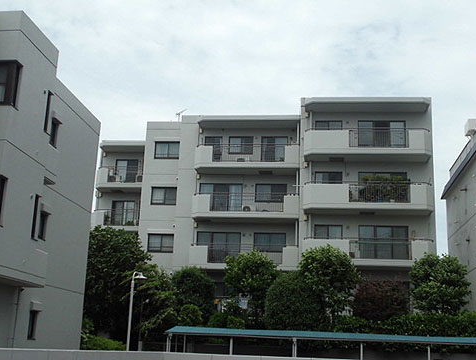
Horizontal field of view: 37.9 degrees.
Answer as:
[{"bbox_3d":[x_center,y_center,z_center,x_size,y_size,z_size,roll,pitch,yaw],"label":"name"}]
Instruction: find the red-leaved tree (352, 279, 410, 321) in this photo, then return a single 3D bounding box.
[{"bbox_3d":[6.312,5.465,30.726,2.440,2.010,2.080,1,-14,6],"label":"red-leaved tree"}]

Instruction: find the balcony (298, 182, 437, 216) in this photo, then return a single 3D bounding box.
[{"bbox_3d":[6.459,0.988,34.726,6.300,1.390,1.400,1,-14,6],"label":"balcony"}]

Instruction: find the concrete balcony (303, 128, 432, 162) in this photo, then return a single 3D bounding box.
[{"bbox_3d":[6.563,-1.756,35.429,6.300,1.360,1.400,1,-14,6],"label":"concrete balcony"}]

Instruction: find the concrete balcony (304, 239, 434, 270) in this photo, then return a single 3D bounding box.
[{"bbox_3d":[6.356,3.679,34.036,6.300,1.370,1.400,1,-14,6],"label":"concrete balcony"}]

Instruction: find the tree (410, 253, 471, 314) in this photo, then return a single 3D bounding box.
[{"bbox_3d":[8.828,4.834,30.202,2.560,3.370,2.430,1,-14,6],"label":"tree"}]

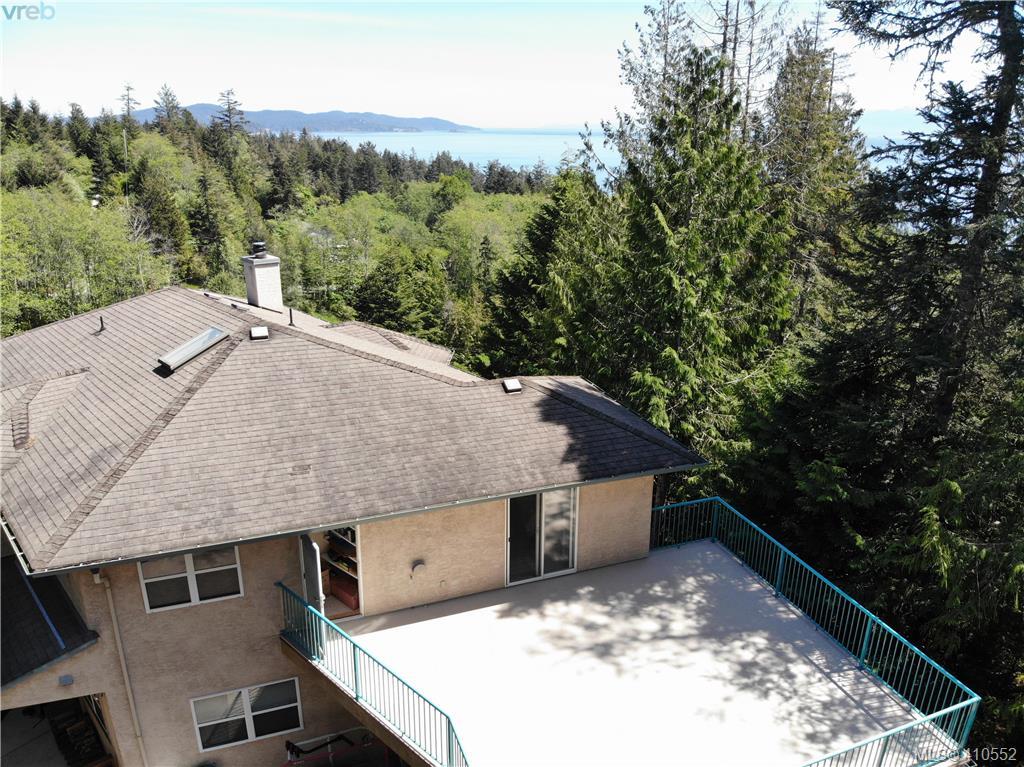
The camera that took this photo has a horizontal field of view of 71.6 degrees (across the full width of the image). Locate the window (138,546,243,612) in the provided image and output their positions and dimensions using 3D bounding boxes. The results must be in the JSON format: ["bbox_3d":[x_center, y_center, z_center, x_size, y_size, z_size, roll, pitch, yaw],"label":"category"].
[{"bbox_3d":[-5.204,3.098,11.536,1.467,1.204,0.100,-6,21,-20],"label":"window"}]

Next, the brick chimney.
[{"bbox_3d":[-6.902,-2.941,19.696,0.744,2.012,0.744,-17,26,-40],"label":"brick chimney"}]

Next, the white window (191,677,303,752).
[{"bbox_3d":[-4.721,5.979,12.796,1.787,1.197,0.100,-6,21,-20],"label":"white window"}]

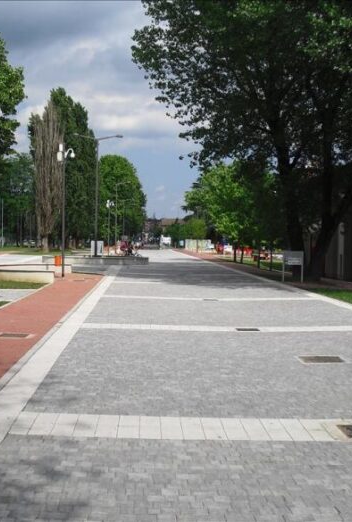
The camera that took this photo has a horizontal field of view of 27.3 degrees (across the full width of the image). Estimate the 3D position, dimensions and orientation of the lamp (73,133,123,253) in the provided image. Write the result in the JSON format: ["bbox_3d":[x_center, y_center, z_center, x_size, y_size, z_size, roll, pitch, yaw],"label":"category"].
[{"bbox_3d":[-6.166,-5.095,57.000,3.800,10.100,0.350,1,2,-3],"label":"lamp"}]

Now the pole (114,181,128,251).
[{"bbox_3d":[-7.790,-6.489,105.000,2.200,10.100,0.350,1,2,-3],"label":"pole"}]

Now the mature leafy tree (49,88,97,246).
[{"bbox_3d":[-15.729,-13.912,110.000,7.200,24.400,7.200,1,2,-3],"label":"mature leafy tree"}]

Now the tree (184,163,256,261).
[{"bbox_3d":[3.772,-4.121,60.000,5.900,8.300,5.900,1,2,-3],"label":"tree"}]

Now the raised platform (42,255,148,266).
[{"bbox_3d":[-5.439,-0.050,48.900,7.400,0.500,2.400,1,2,-3],"label":"raised platform"}]

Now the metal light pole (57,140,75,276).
[{"bbox_3d":[-4.937,-2.323,32.400,0.820,6.000,0.350,1,2,-3],"label":"metal light pole"}]

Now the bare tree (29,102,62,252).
[{"bbox_3d":[-16.524,-10.761,92.000,4.300,19.100,4.300,1,2,-3],"label":"bare tree"}]

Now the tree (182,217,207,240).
[{"bbox_3d":[2.721,-3.555,101.000,3.400,4.800,3.400,1,2,-3],"label":"tree"}]

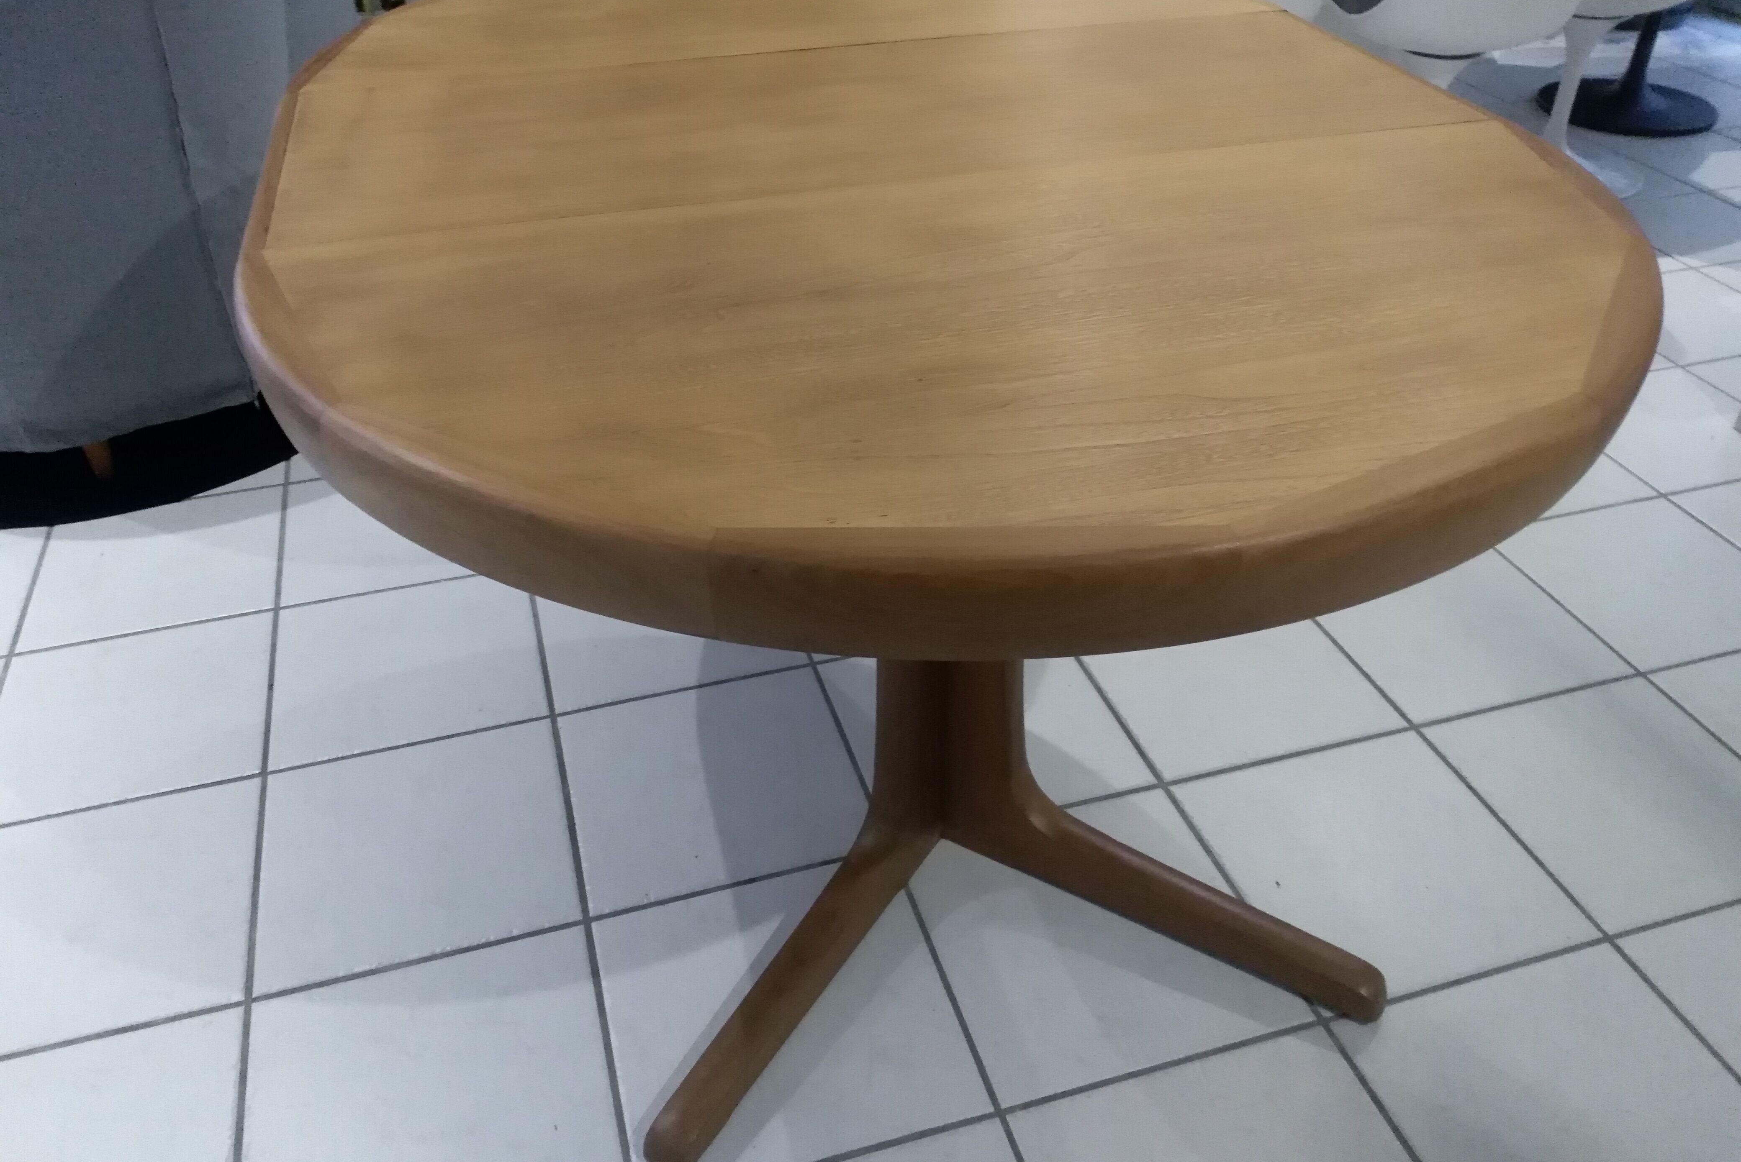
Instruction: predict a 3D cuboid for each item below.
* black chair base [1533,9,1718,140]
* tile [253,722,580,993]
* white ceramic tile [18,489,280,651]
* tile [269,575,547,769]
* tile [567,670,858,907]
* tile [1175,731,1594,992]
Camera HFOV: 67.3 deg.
[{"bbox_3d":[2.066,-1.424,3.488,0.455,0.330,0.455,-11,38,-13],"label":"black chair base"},{"bbox_3d":[-0.510,0.299,1.475,0.328,0.010,0.328,-11,38,-13],"label":"tile"},{"bbox_3d":[-1.030,-0.024,1.915,0.328,0.010,0.328,-11,38,-13],"label":"white ceramic tile"},{"bbox_3d":[-0.609,0.107,1.734,0.328,0.010,0.328,-11,38,-13],"label":"tile"},{"bbox_3d":[-0.188,0.238,1.553,0.328,0.010,0.328,-11,38,-13],"label":"tile"},{"bbox_3d":[0.555,0.310,1.450,0.328,0.010,0.328,-11,38,-13],"label":"tile"}]

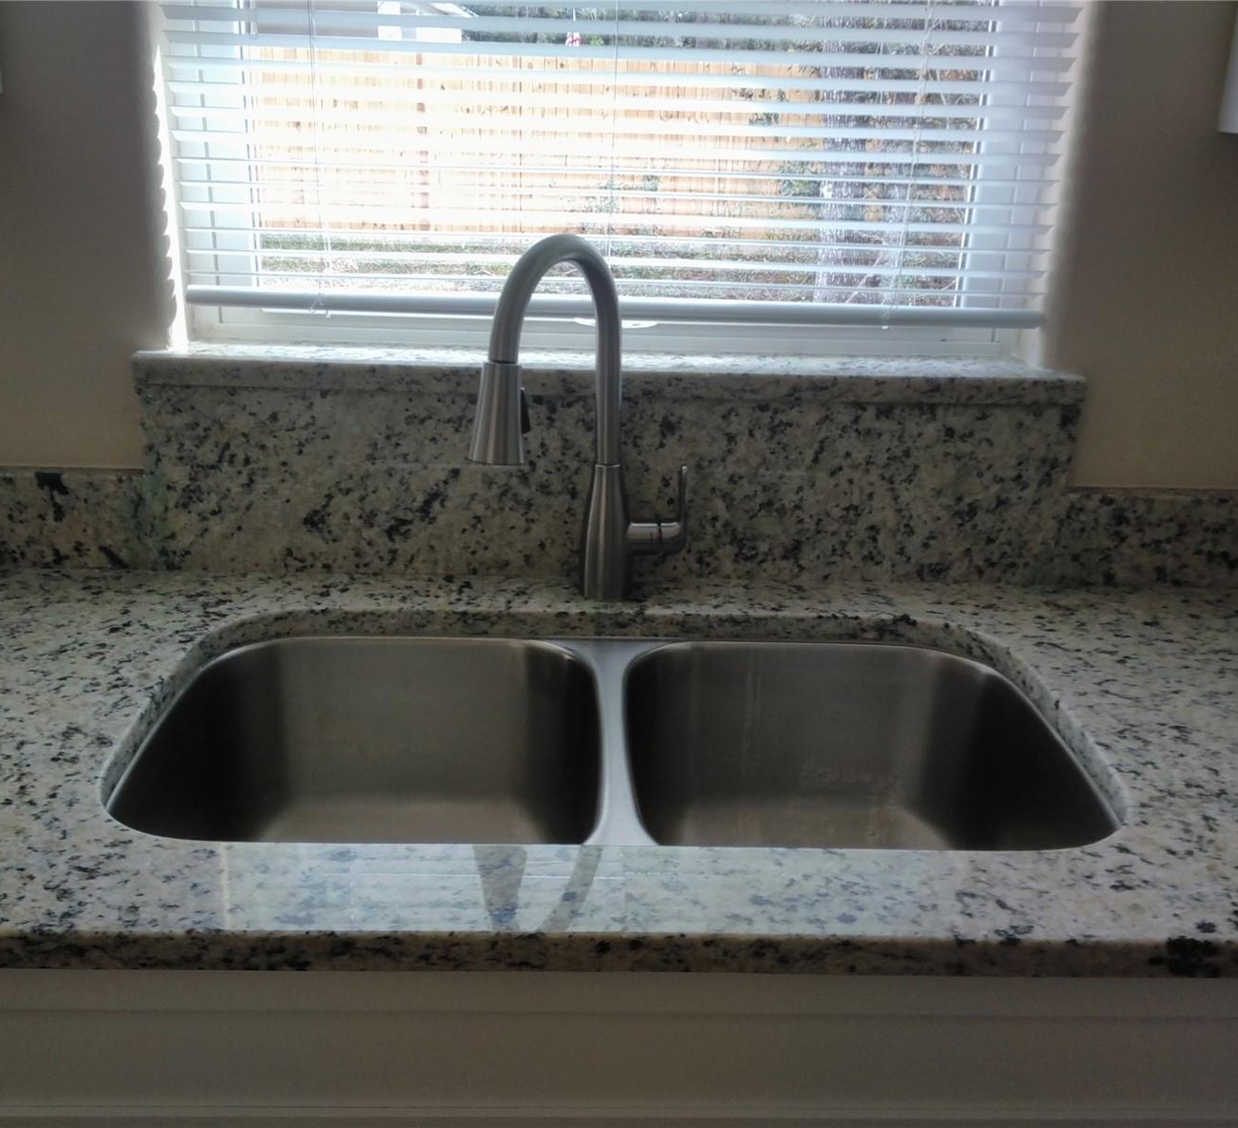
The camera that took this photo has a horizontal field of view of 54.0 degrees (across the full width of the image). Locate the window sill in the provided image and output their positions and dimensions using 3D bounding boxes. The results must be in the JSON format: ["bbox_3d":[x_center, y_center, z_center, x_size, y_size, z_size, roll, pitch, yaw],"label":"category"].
[{"bbox_3d":[-0.006,-0.204,1.286,0.968,0.029,0.109,1,20,-2],"label":"window sill"}]

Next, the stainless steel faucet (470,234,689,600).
[{"bbox_3d":[-0.031,-0.111,1.122,0.095,0.370,0.269,11,22,24],"label":"stainless steel faucet"}]

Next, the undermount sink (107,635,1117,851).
[{"bbox_3d":[-0.005,0.241,1.070,0.785,0.205,0.445,1,20,-2],"label":"undermount sink"}]

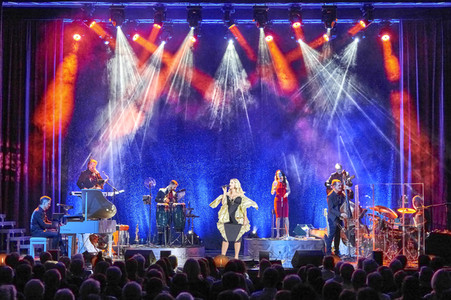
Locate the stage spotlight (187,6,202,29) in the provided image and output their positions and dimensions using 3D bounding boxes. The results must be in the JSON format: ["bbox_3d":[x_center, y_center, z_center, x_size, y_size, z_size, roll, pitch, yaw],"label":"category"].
[{"bbox_3d":[-0.718,-3.070,14.500,0.360,0.530,0.340,-1,-5,8],"label":"stage spotlight"}]

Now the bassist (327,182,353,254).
[{"bbox_3d":[2.609,1.554,14.200,0.520,1.740,0.460,1,-2,-43],"label":"bassist"}]

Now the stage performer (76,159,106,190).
[{"bbox_3d":[-3.468,1.100,16.200,0.650,1.740,0.450,1,-1,-27],"label":"stage performer"}]

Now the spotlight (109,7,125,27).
[{"bbox_3d":[-2.583,-3.178,14.900,0.390,0.540,0.360,0,-1,-3],"label":"spotlight"}]

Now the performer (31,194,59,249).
[{"bbox_3d":[-3.930,1.738,13.705,0.750,1.340,0.520,1,-5,-8],"label":"performer"}]

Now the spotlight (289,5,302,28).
[{"bbox_3d":[1.666,-3.178,14.900,0.350,0.570,0.340,0,-1,-6],"label":"spotlight"}]

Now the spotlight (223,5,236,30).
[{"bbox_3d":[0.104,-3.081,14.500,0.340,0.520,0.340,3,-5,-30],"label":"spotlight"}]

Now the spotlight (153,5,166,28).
[{"bbox_3d":[-1.571,-3.178,14.900,0.350,0.570,0.340,0,-1,11],"label":"spotlight"}]

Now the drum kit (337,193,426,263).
[{"bbox_3d":[3.609,1.738,14.206,1.800,1.420,1.500,-3,-6,37],"label":"drum kit"}]

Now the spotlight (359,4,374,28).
[{"bbox_3d":[3.266,-3.081,14.500,0.360,0.520,0.340,-3,-5,30],"label":"spotlight"}]

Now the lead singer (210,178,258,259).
[{"bbox_3d":[0.193,1.488,13.400,1.000,1.750,0.480,0,-1,9],"label":"lead singer"}]

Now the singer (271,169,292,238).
[{"bbox_3d":[1.374,1.362,15.641,0.500,1.700,0.360,-1,-5,7],"label":"singer"}]

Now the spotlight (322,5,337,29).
[{"bbox_3d":[2.409,-3.081,14.500,0.360,0.530,0.340,0,-5,0],"label":"spotlight"}]

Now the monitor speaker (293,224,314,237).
[{"bbox_3d":[1.882,1.942,15.100,0.380,0.310,0.450,-5,-7,45],"label":"monitor speaker"}]

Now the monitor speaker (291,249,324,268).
[{"bbox_3d":[1.601,2.110,12.220,0.560,0.360,0.450,1,-5,-10],"label":"monitor speaker"}]

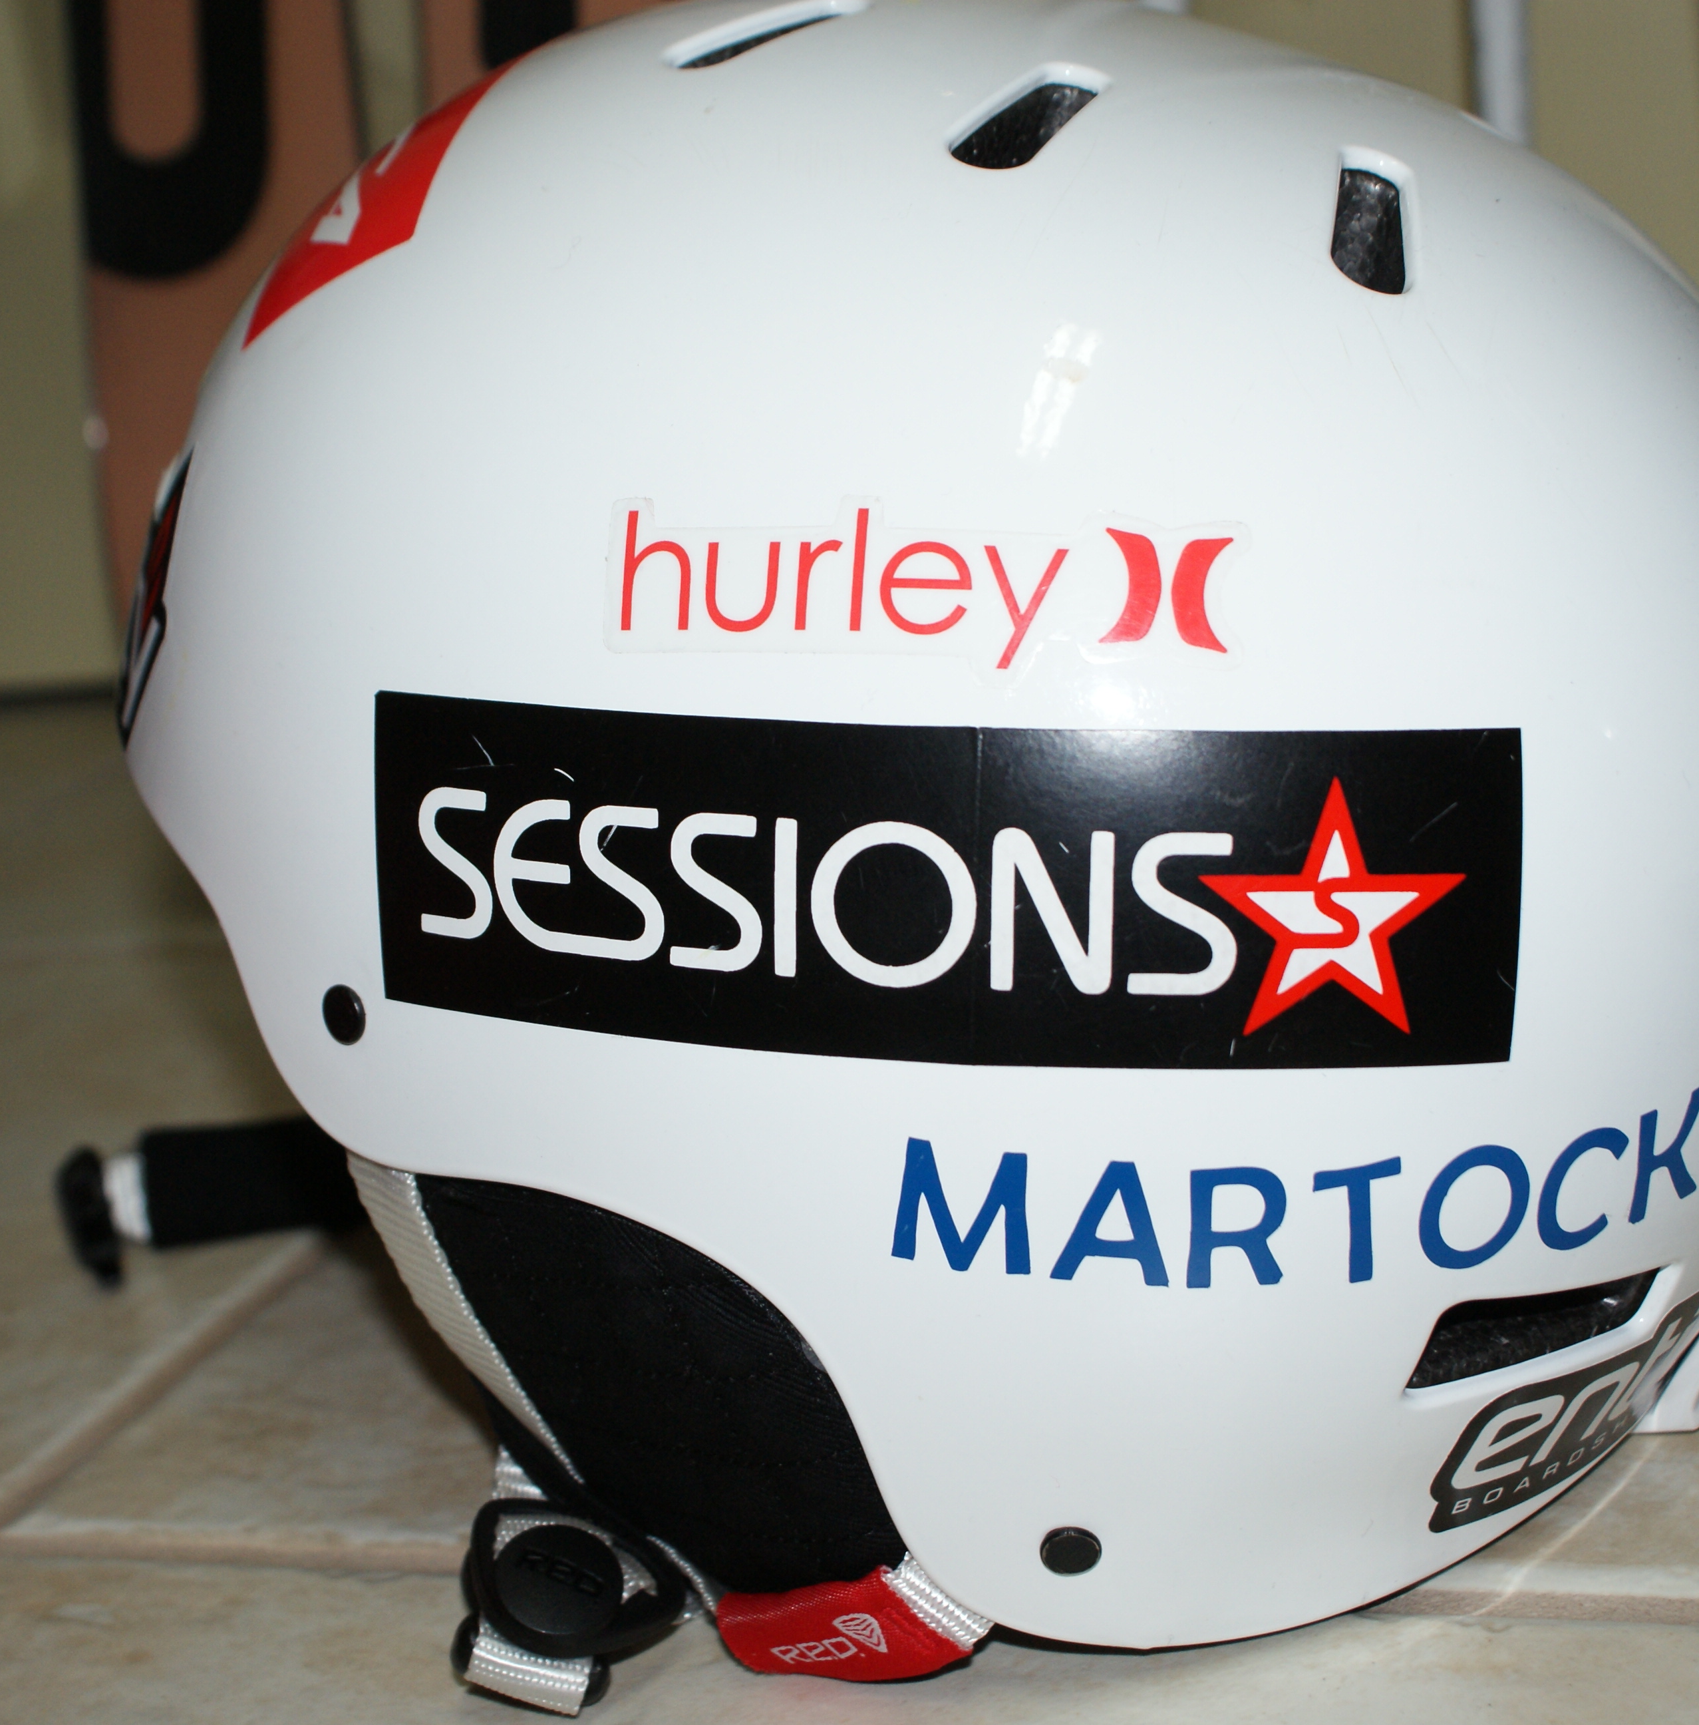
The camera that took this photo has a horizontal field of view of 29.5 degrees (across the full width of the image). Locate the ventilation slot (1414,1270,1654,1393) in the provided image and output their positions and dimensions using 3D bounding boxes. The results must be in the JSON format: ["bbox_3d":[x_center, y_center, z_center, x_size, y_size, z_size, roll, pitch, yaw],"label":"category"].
[{"bbox_3d":[0.091,0.062,0.445,0.040,0.015,0.013,-8,28,-23],"label":"ventilation slot"}]

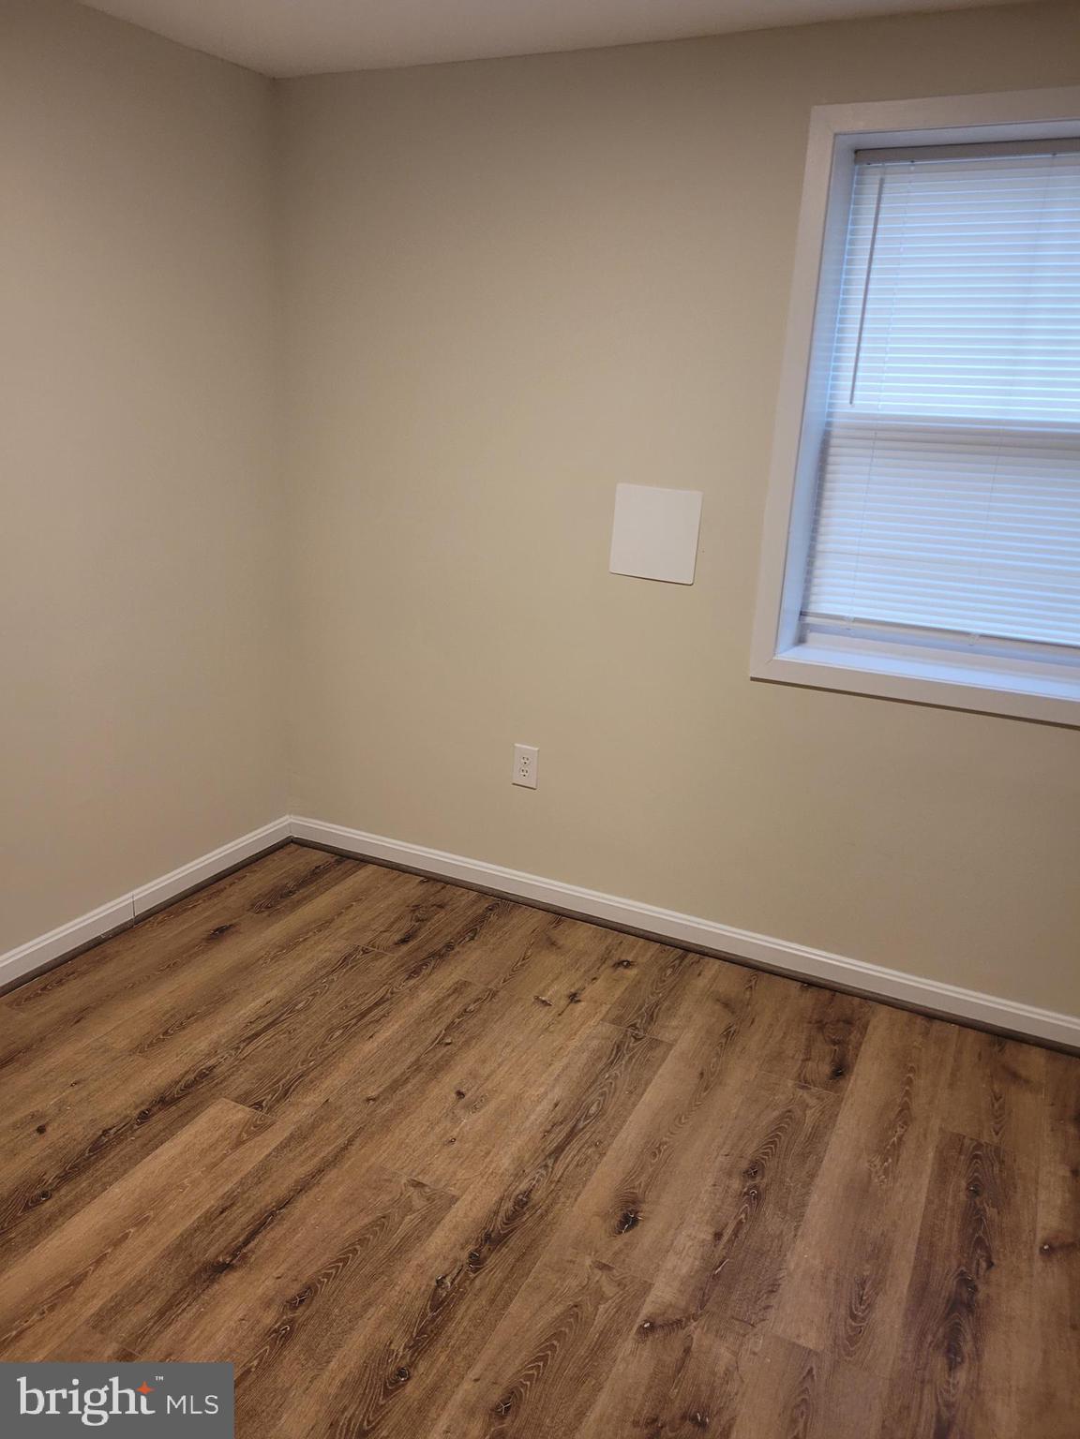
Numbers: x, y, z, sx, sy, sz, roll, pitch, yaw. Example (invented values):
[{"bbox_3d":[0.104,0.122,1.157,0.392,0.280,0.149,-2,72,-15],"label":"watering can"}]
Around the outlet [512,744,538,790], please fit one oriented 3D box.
[{"bbox_3d":[-0.041,0.136,3.086,0.076,0.121,0.008,11,19,24],"label":"outlet"}]

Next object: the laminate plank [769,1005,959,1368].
[{"bbox_3d":[0.702,0.882,2.216,0.201,0.012,1.129,11,19,24],"label":"laminate plank"}]

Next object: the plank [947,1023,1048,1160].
[{"bbox_3d":[1.029,0.832,2.431,0.194,0.012,0.441,11,19,24],"label":"plank"}]

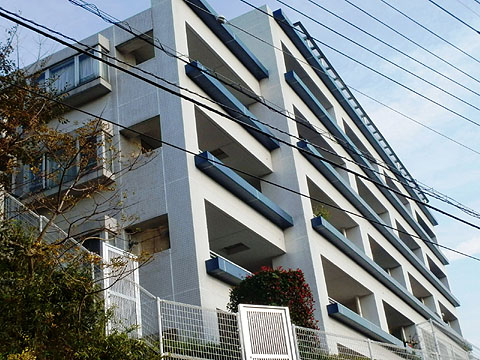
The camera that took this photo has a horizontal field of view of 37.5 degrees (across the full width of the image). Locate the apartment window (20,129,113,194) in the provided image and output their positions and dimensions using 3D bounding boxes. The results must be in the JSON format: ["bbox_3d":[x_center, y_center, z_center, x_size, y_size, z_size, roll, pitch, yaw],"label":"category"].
[{"bbox_3d":[-4.743,-0.268,19.335,2.800,1.300,0.480,-19,-29,21],"label":"apartment window"}]

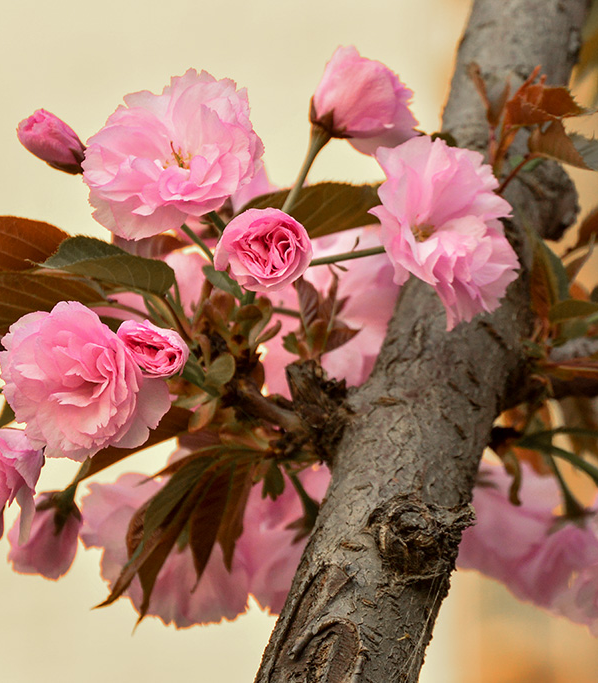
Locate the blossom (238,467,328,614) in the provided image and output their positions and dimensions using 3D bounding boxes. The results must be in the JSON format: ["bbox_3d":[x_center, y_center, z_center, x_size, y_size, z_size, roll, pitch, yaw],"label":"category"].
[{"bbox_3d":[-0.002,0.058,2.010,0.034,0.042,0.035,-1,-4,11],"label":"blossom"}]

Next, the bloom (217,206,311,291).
[{"bbox_3d":[-0.010,-0.025,1.920,0.027,0.024,0.024,0,-18,-3],"label":"bloom"}]

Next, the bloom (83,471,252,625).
[{"bbox_3d":[-0.040,0.062,2.070,0.051,0.047,0.043,-2,33,23],"label":"bloom"}]

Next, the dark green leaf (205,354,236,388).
[{"bbox_3d":[-0.022,0.009,1.970,0.008,0.011,0.003,29,-13,7],"label":"dark green leaf"}]

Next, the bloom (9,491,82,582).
[{"bbox_3d":[-0.072,0.056,1.960,0.019,0.025,0.020,18,6,4],"label":"bloom"}]

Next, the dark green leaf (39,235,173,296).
[{"bbox_3d":[-0.055,-0.022,1.950,0.039,0.010,0.022,9,23,-15],"label":"dark green leaf"}]

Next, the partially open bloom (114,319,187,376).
[{"bbox_3d":[-0.042,0.002,1.960,0.021,0.018,0.021,0,15,3],"label":"partially open bloom"}]

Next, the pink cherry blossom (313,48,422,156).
[{"bbox_3d":[0.019,-0.071,2.010,0.032,0.031,0.031,-25,3,-18],"label":"pink cherry blossom"}]

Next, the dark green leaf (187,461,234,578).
[{"bbox_3d":[-0.025,0.052,1.970,0.009,0.034,0.011,18,0,16],"label":"dark green leaf"}]

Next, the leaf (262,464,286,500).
[{"bbox_3d":[-0.007,0.041,2.020,0.007,0.011,0.006,-1,-25,9],"label":"leaf"}]

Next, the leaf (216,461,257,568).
[{"bbox_3d":[-0.018,0.050,1.980,0.008,0.031,0.010,12,0,16],"label":"leaf"}]

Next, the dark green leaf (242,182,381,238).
[{"bbox_3d":[0.008,-0.039,2.020,0.050,0.017,0.026,-6,-4,-9],"label":"dark green leaf"}]

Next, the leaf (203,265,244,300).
[{"bbox_3d":[-0.021,-0.017,1.940,0.014,0.007,0.004,37,-20,8],"label":"leaf"}]

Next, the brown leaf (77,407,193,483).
[{"bbox_3d":[-0.047,0.030,2.010,0.041,0.015,0.018,-31,-2,-6],"label":"brown leaf"}]

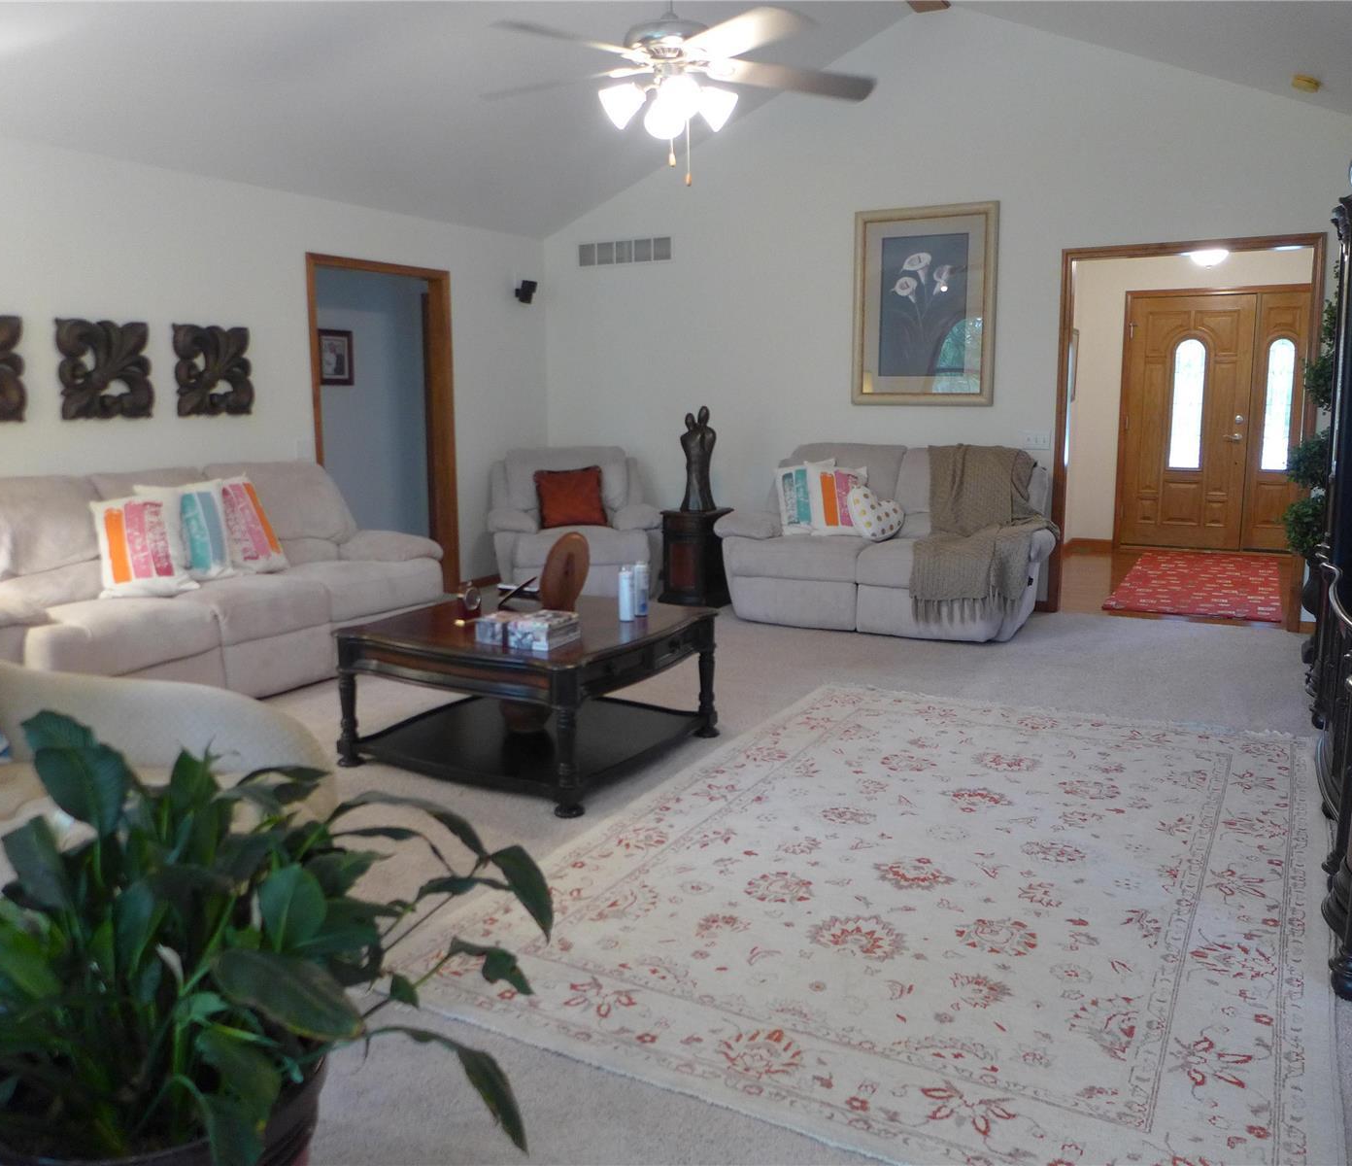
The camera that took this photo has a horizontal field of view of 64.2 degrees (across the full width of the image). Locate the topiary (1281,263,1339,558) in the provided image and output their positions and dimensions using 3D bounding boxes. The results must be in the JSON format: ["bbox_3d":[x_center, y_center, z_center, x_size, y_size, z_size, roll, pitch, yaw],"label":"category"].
[{"bbox_3d":[3.058,-0.761,4.934,0.420,1.350,0.420,5,11,29],"label":"topiary"}]

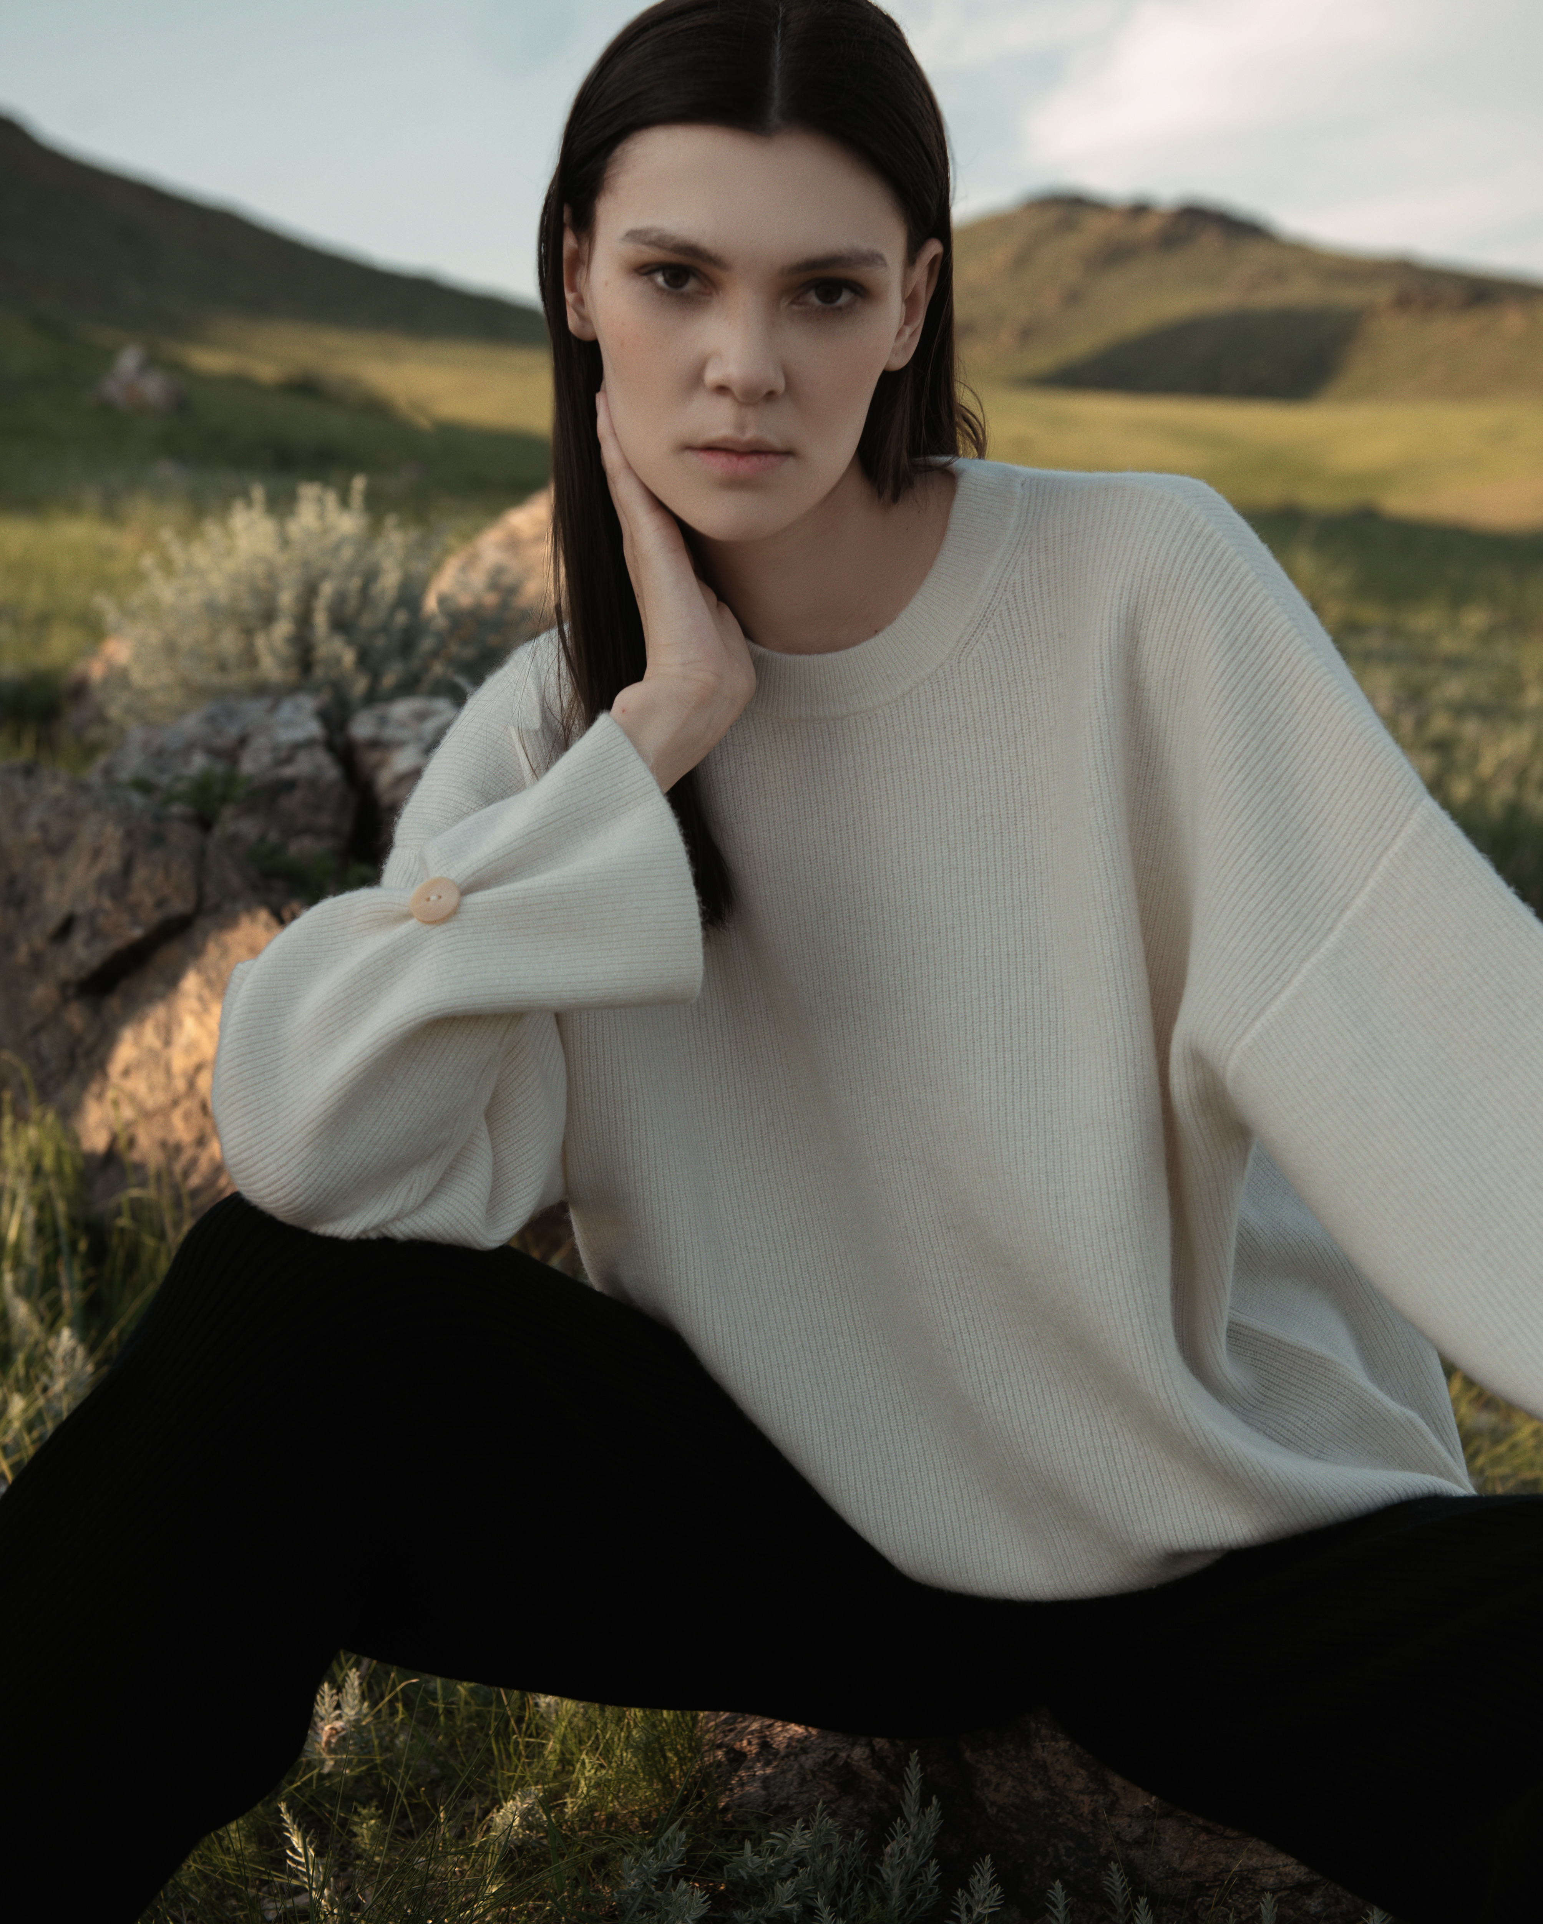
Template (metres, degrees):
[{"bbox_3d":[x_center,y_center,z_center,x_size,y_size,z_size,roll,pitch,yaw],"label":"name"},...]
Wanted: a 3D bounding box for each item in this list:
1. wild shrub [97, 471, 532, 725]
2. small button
[{"bbox_3d":[-0.475,-0.374,3.250,0.450,0.270,0.380,0,9,0],"label":"wild shrub"},{"bbox_3d":[-0.133,-0.025,1.220,0.021,0.021,0.004,3,-19,17],"label":"small button"}]

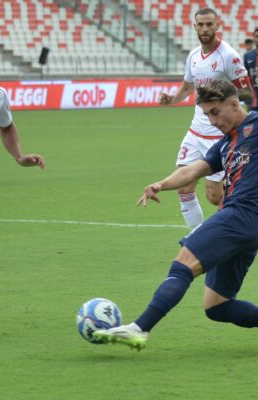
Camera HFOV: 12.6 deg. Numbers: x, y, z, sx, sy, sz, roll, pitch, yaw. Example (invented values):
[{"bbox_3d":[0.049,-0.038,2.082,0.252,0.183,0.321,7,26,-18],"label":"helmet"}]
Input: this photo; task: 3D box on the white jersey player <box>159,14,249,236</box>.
[{"bbox_3d":[0.660,-0.483,8.504,0.680,1.800,0.850,4,8,28],"label":"white jersey player"}]

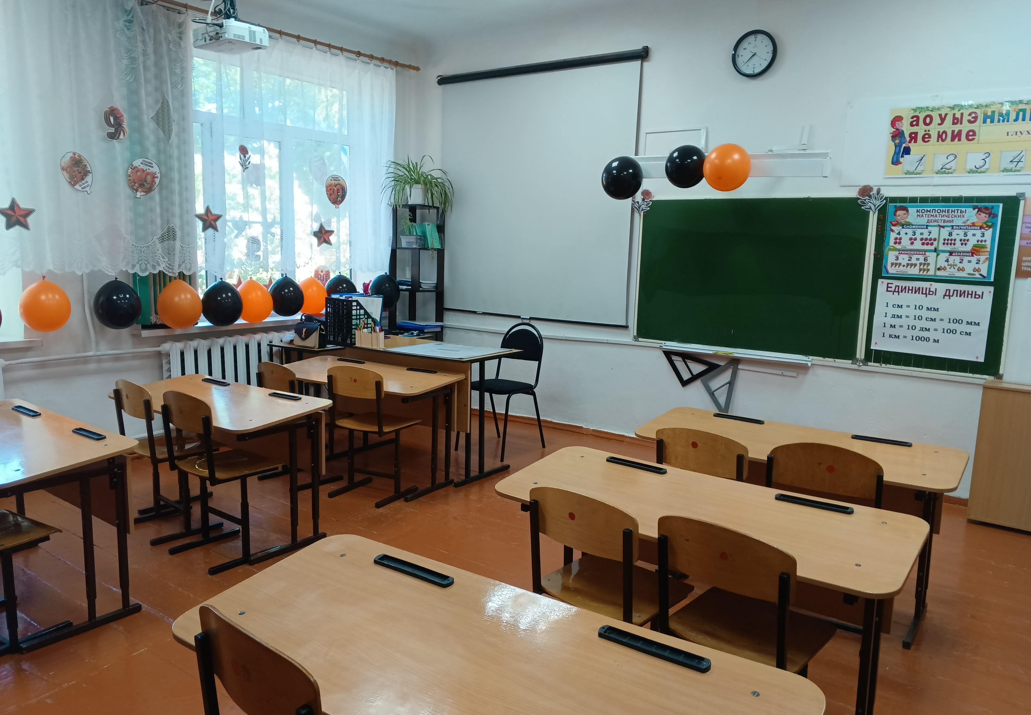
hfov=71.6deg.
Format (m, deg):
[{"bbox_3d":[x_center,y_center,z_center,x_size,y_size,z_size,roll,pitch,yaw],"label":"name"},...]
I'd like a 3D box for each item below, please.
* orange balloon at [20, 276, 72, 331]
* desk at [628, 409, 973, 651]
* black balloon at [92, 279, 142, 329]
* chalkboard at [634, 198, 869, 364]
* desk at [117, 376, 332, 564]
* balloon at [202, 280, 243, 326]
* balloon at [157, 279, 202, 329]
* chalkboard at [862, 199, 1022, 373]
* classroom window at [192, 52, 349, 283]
[{"bbox_3d":[-2.499,-0.282,3.799,0.255,0.290,0.255,7,11,35],"label":"orange balloon"},{"bbox_3d":[1.121,0.656,2.961,1.200,0.674,0.505,7,11,36],"label":"desk"},{"bbox_3d":[-2.336,-0.312,4.192,0.255,0.295,0.255,9,12,40],"label":"black balloon"},{"bbox_3d":[1.475,-0.521,4.653,1.500,1.000,0.040,7,11,35],"label":"chalkboard"},{"bbox_3d":[-1.476,0.515,3.545,1.200,0.686,0.505,7,11,35],"label":"desk"},{"bbox_3d":[-1.914,-0.358,4.679,0.250,0.298,0.250,9,12,40],"label":"balloon"},{"bbox_3d":[-2.099,-0.335,4.466,0.258,0.305,0.258,9,12,40],"label":"balloon"},{"bbox_3d":[2.379,-0.407,4.023,0.715,1.000,0.035,7,11,33],"label":"chalkboard"},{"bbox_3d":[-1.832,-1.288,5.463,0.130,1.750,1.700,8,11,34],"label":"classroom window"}]

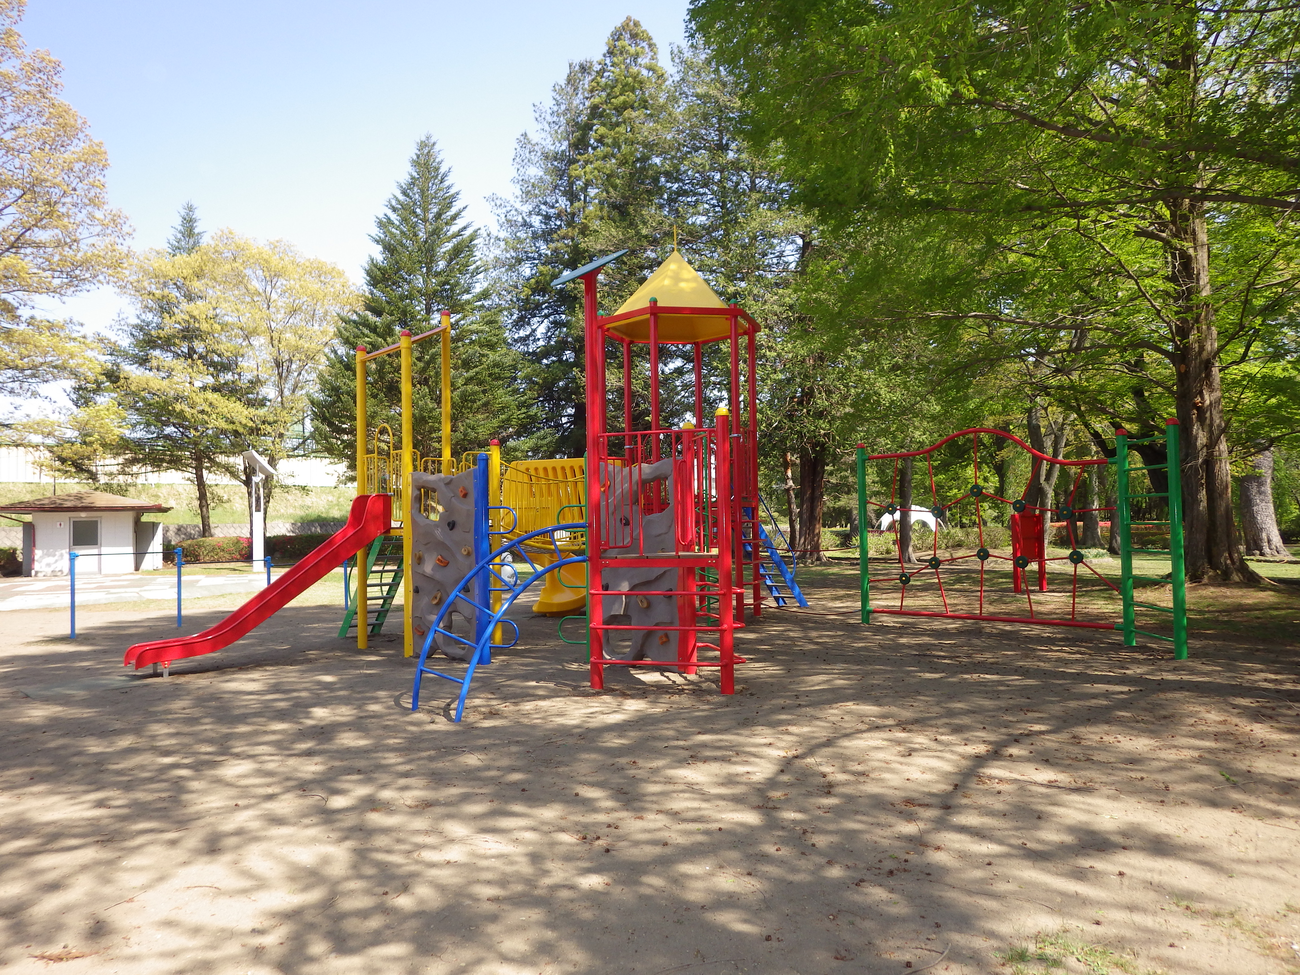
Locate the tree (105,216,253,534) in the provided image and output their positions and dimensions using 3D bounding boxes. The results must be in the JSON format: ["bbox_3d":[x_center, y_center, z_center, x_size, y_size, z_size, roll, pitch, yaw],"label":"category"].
[{"bbox_3d":[-22.068,-4.890,44.234,7.400,16.893,7.400,-1,-2,0],"label":"tree"}]

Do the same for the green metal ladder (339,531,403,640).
[{"bbox_3d":[-3.642,1.287,12.673,0.570,1.520,1.280,1,-3,-44],"label":"green metal ladder"}]

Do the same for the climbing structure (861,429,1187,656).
[{"bbox_3d":[4.508,0.623,11.905,0.666,2.520,4.677,0,-3,-33],"label":"climbing structure"}]

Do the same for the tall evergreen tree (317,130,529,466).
[{"bbox_3d":[-9.170,-5.487,37.244,8.400,17.124,8.400,-1,-2,0],"label":"tall evergreen tree"}]

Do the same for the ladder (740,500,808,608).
[{"bbox_3d":[1.931,1.163,15.995,1.580,1.840,0.570,1,-3,-40],"label":"ladder"}]

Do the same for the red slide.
[{"bbox_3d":[-4.276,1.005,10.517,2.780,1.860,0.560,1,-3,-41],"label":"red slide"}]

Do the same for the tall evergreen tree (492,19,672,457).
[{"bbox_3d":[-3.078,-8.645,40.363,7.600,23.473,7.600,-1,-2,0],"label":"tall evergreen tree"}]

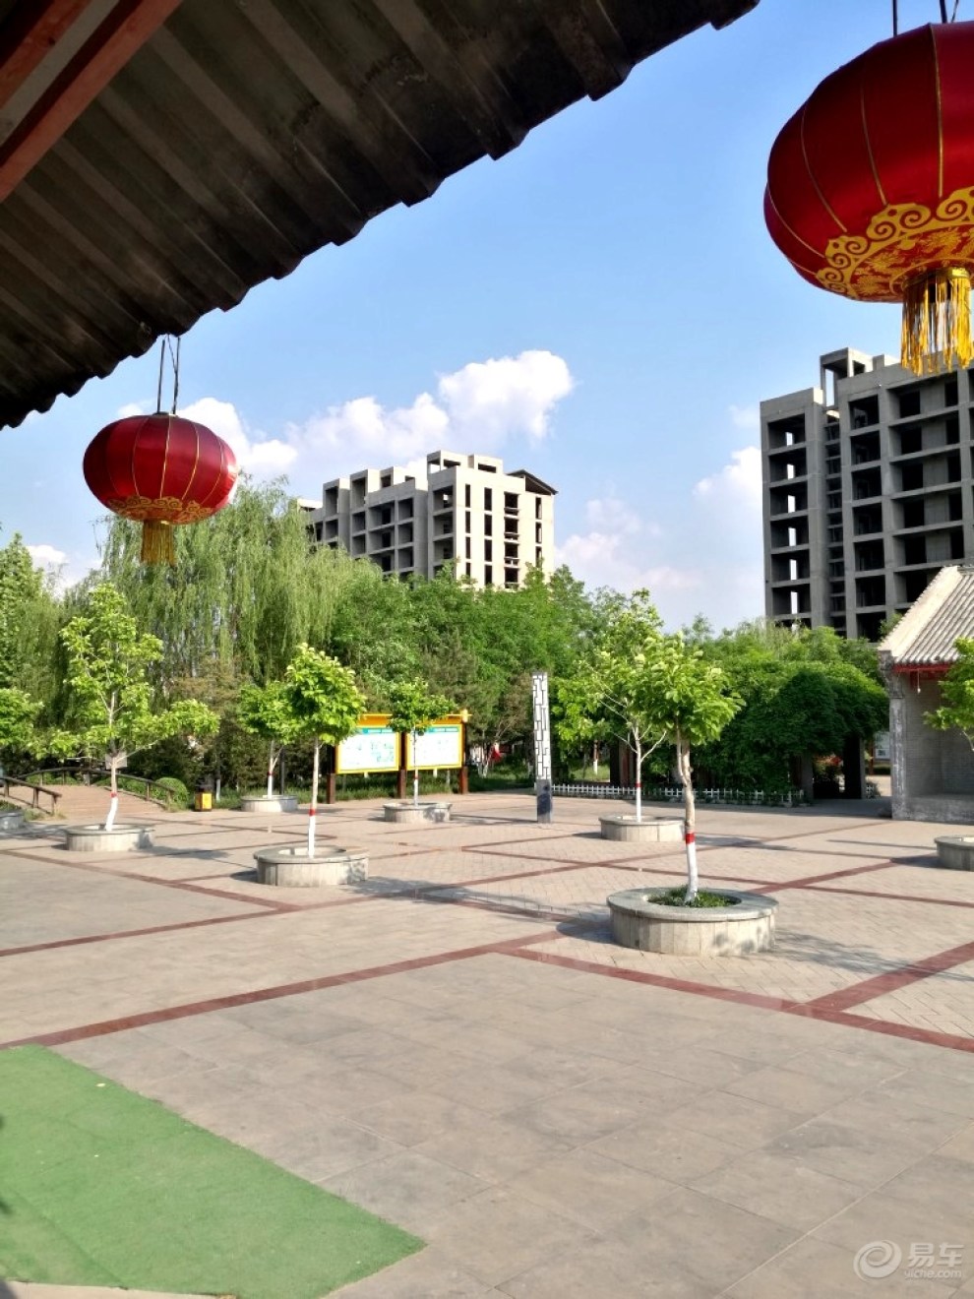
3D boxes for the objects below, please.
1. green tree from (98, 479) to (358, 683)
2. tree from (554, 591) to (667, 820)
[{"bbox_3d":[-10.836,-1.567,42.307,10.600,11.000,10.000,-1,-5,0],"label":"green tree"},{"bbox_3d":[2.692,1.161,20.544,2.604,4.686,2.604,-1,-5,0],"label":"tree"}]

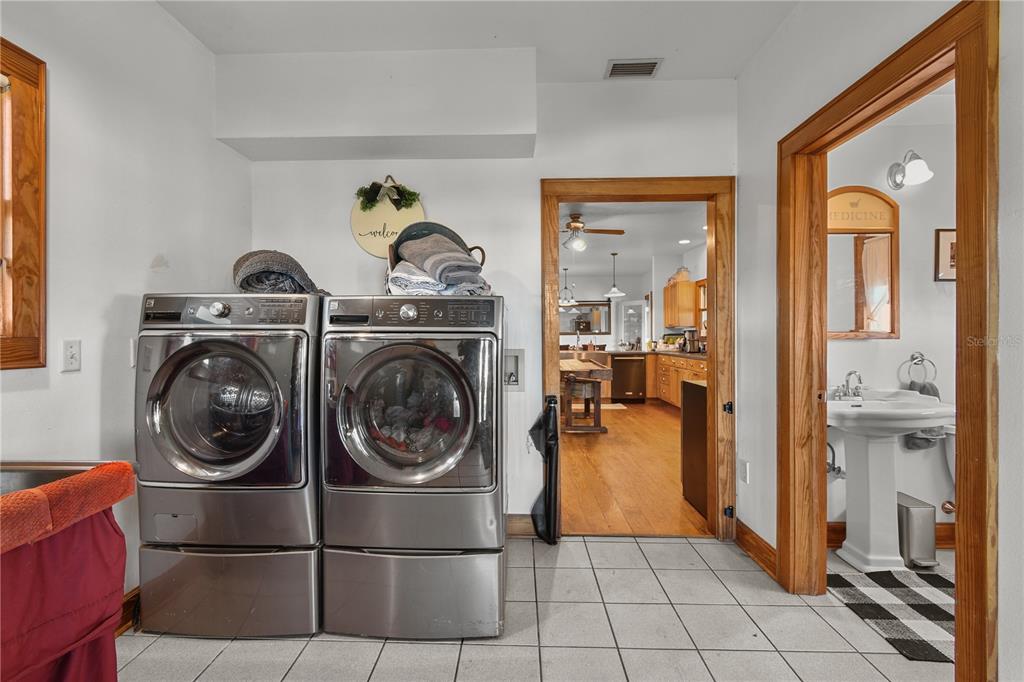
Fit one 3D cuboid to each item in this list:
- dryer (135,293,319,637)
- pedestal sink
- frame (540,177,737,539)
[{"bbox_3d":[-1.141,0.507,2.128,0.740,1.380,0.800,0,0,1],"label":"dryer"},{"bbox_3d":[1.975,0.736,2.180,0.680,0.930,0.540,0,0,1],"label":"pedestal sink"},{"bbox_3d":[0.755,0.111,2.616,1.155,2.168,0.150,0,0,1],"label":"frame"}]

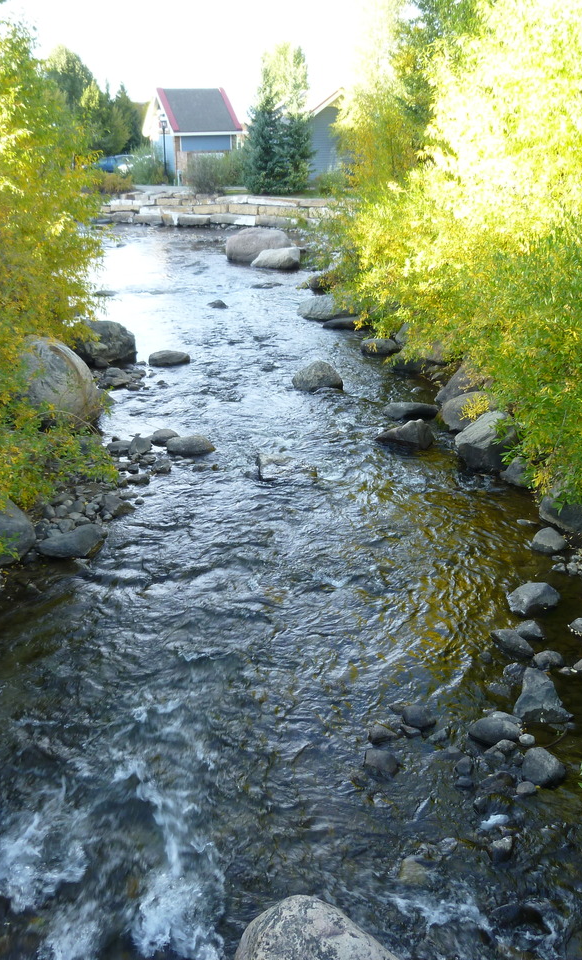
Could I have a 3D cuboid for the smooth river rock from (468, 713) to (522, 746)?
[{"bbox_3d":[1.320,1.622,6.001,0.344,0.182,0.224,-1,20,0],"label":"smooth river rock"}]

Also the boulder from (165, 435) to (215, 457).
[{"bbox_3d":[-1.251,-0.432,11.566,0.610,0.247,0.397,-1,20,0],"label":"boulder"}]

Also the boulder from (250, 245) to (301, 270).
[{"bbox_3d":[-0.467,-7.113,29.825,1.610,0.724,1.207,-1,20,0],"label":"boulder"}]

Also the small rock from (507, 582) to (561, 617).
[{"bbox_3d":[1.994,0.984,7.623,0.421,0.242,0.337,-1,20,0],"label":"small rock"}]

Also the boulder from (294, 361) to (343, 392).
[{"bbox_3d":[0.450,-1.729,15.431,0.850,0.498,0.680,0,20,0],"label":"boulder"}]

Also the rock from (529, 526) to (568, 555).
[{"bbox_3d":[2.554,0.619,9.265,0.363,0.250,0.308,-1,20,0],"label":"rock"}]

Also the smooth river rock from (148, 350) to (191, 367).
[{"bbox_3d":[-2.429,-2.429,18.332,0.840,0.310,0.620,-1,20,0],"label":"smooth river rock"}]

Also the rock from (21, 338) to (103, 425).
[{"bbox_3d":[-3.272,-1.387,13.230,1.175,1.324,1.116,0,20,0],"label":"rock"}]

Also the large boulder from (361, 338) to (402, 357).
[{"bbox_3d":[1.712,-2.543,17.794,0.703,0.325,0.527,-1,20,0],"label":"large boulder"}]

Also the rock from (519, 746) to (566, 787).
[{"bbox_3d":[1.532,1.742,5.624,0.262,0.220,0.222,-1,20,0],"label":"rock"}]

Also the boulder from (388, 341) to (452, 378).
[{"bbox_3d":[2.172,-2.052,15.349,1.065,0.632,0.852,-1,20,0],"label":"boulder"}]

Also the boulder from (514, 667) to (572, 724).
[{"bbox_3d":[1.819,1.550,6.672,0.379,0.324,0.398,-1,20,0],"label":"boulder"}]

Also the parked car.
[{"bbox_3d":[-14.209,-25.216,74.000,4.400,1.500,1.800,-12,23,-28],"label":"parked car"}]

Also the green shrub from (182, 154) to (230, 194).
[{"bbox_3d":[-4.383,-15.737,47.477,2.430,2.042,2.187,0,20,0],"label":"green shrub"}]

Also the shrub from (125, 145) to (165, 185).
[{"bbox_3d":[-8.336,-18.086,53.008,2.218,2.168,1.996,0,20,0],"label":"shrub"}]

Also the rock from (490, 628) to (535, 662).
[{"bbox_3d":[1.778,1.323,7.412,0.360,0.214,0.180,14,25,35],"label":"rock"}]

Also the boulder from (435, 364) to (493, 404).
[{"bbox_3d":[2.526,-1.333,13.321,0.872,0.700,0.741,-1,20,0],"label":"boulder"}]

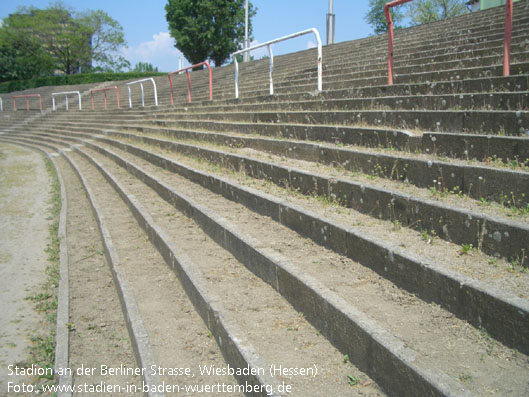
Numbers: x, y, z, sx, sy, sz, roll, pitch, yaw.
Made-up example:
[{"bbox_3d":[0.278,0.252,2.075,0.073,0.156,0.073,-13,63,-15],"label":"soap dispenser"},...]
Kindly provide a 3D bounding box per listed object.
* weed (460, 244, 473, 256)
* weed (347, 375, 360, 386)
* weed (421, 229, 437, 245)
[{"bbox_3d":[1.083,0.279,2.870,0.060,0.057,0.055,1,9,0],"label":"weed"},{"bbox_3d":[0.384,0.786,2.310,0.058,0.030,0.052,1,9,0],"label":"weed"},{"bbox_3d":[0.965,0.223,3.150,0.085,0.083,0.080,1,9,0],"label":"weed"}]

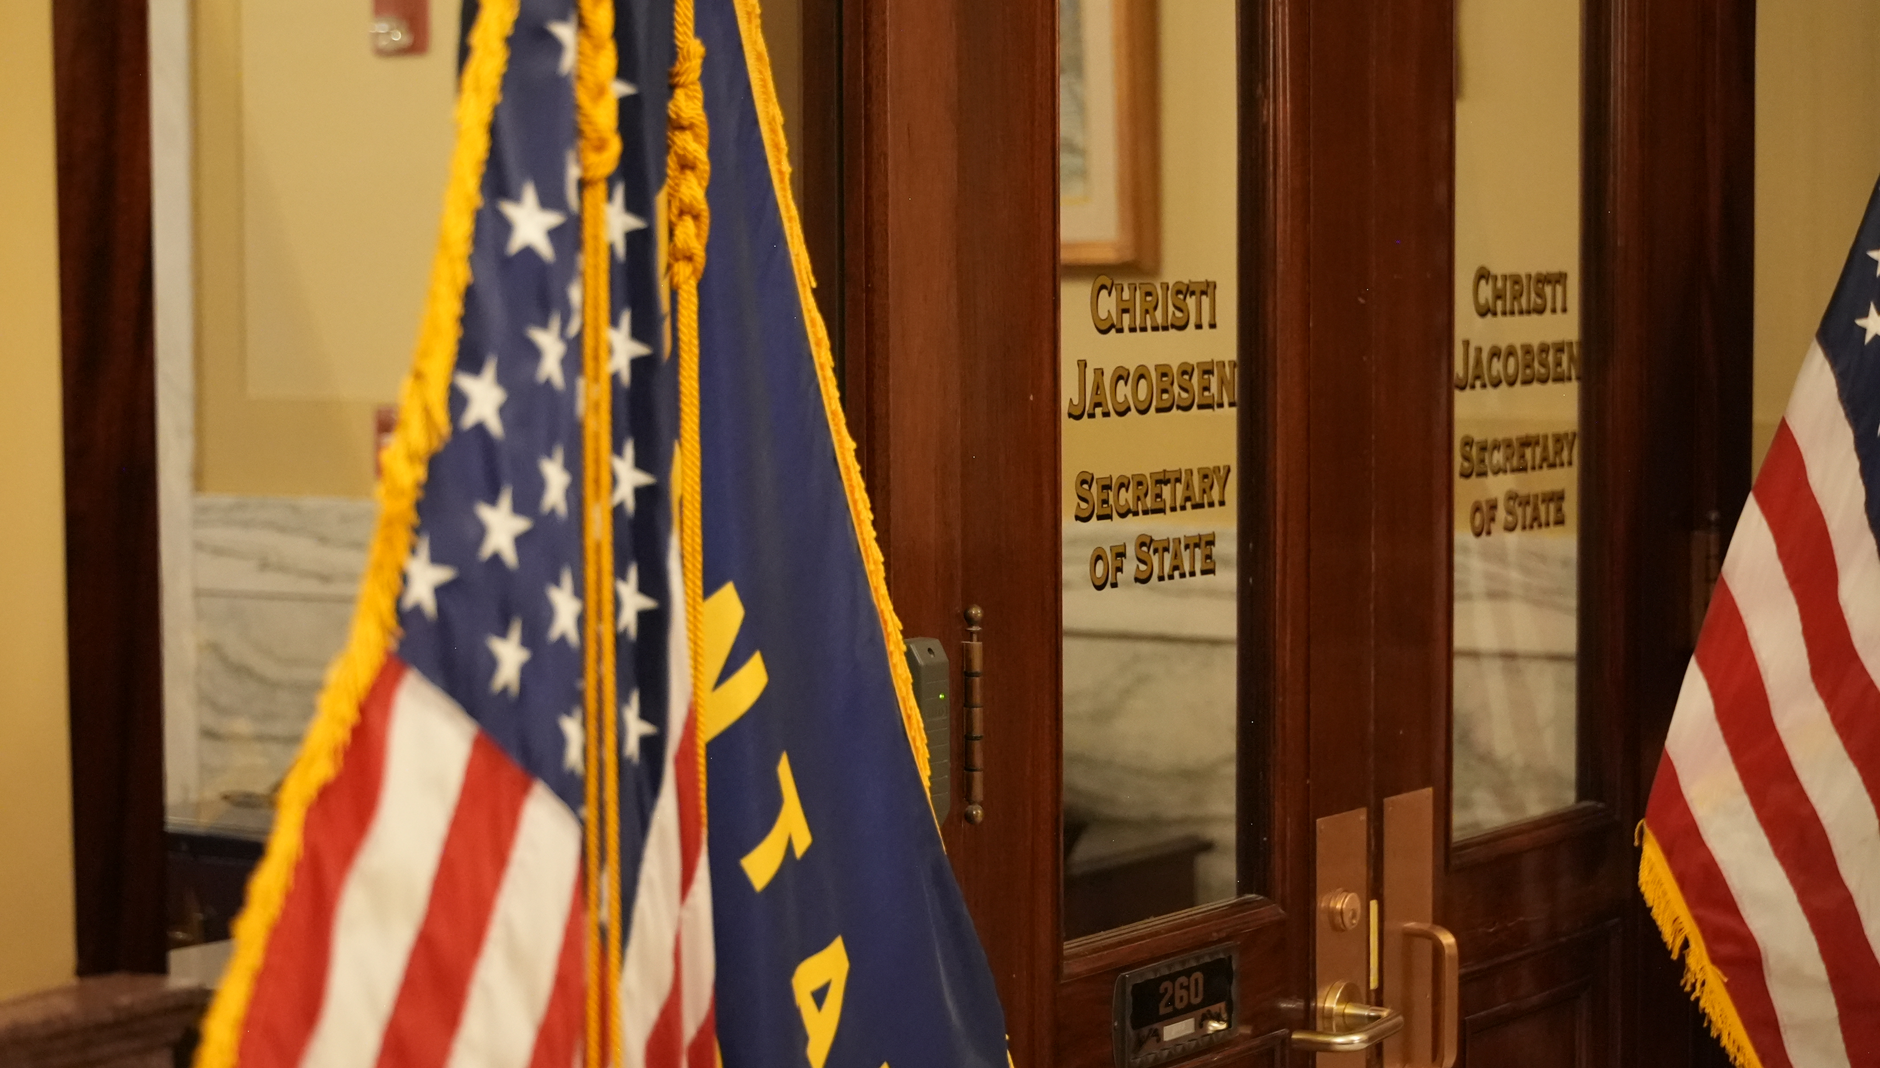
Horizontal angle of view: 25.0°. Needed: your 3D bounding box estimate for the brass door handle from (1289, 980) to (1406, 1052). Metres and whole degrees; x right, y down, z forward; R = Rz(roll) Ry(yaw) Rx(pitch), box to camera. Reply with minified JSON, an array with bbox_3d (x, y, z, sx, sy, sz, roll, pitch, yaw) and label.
[{"bbox_3d":[0.377,0.445,3.894,0.072,0.054,0.139,3,5,34],"label":"brass door handle"}]

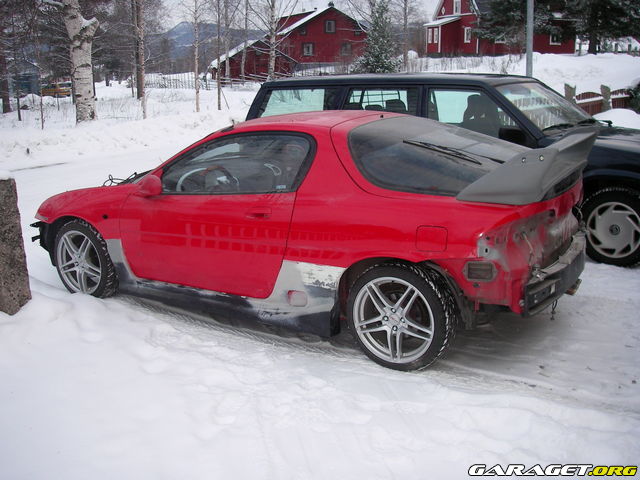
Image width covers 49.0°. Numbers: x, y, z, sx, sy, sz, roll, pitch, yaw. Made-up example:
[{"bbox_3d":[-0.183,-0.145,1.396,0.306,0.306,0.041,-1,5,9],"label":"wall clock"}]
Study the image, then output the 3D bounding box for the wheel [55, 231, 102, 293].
[{"bbox_3d":[-1.674,0.150,5.098,0.472,0.472,0.190,8,15,31],"label":"wheel"}]

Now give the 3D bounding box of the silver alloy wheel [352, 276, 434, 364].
[{"bbox_3d":[0.441,0.418,3.886,0.472,0.472,0.190,7,15,30],"label":"silver alloy wheel"}]

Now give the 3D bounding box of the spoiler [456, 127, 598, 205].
[{"bbox_3d":[1.246,-0.456,4.046,0.470,0.320,1.300,7,15,30],"label":"spoiler"}]

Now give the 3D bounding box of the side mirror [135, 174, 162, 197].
[{"bbox_3d":[-1.095,-0.353,4.485,0.120,0.135,0.190,7,15,30],"label":"side mirror"}]

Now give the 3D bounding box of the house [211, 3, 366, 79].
[{"bbox_3d":[-3.012,-22.231,79.363,17.000,8.000,11.000,-1,13,-1],"label":"house"}]

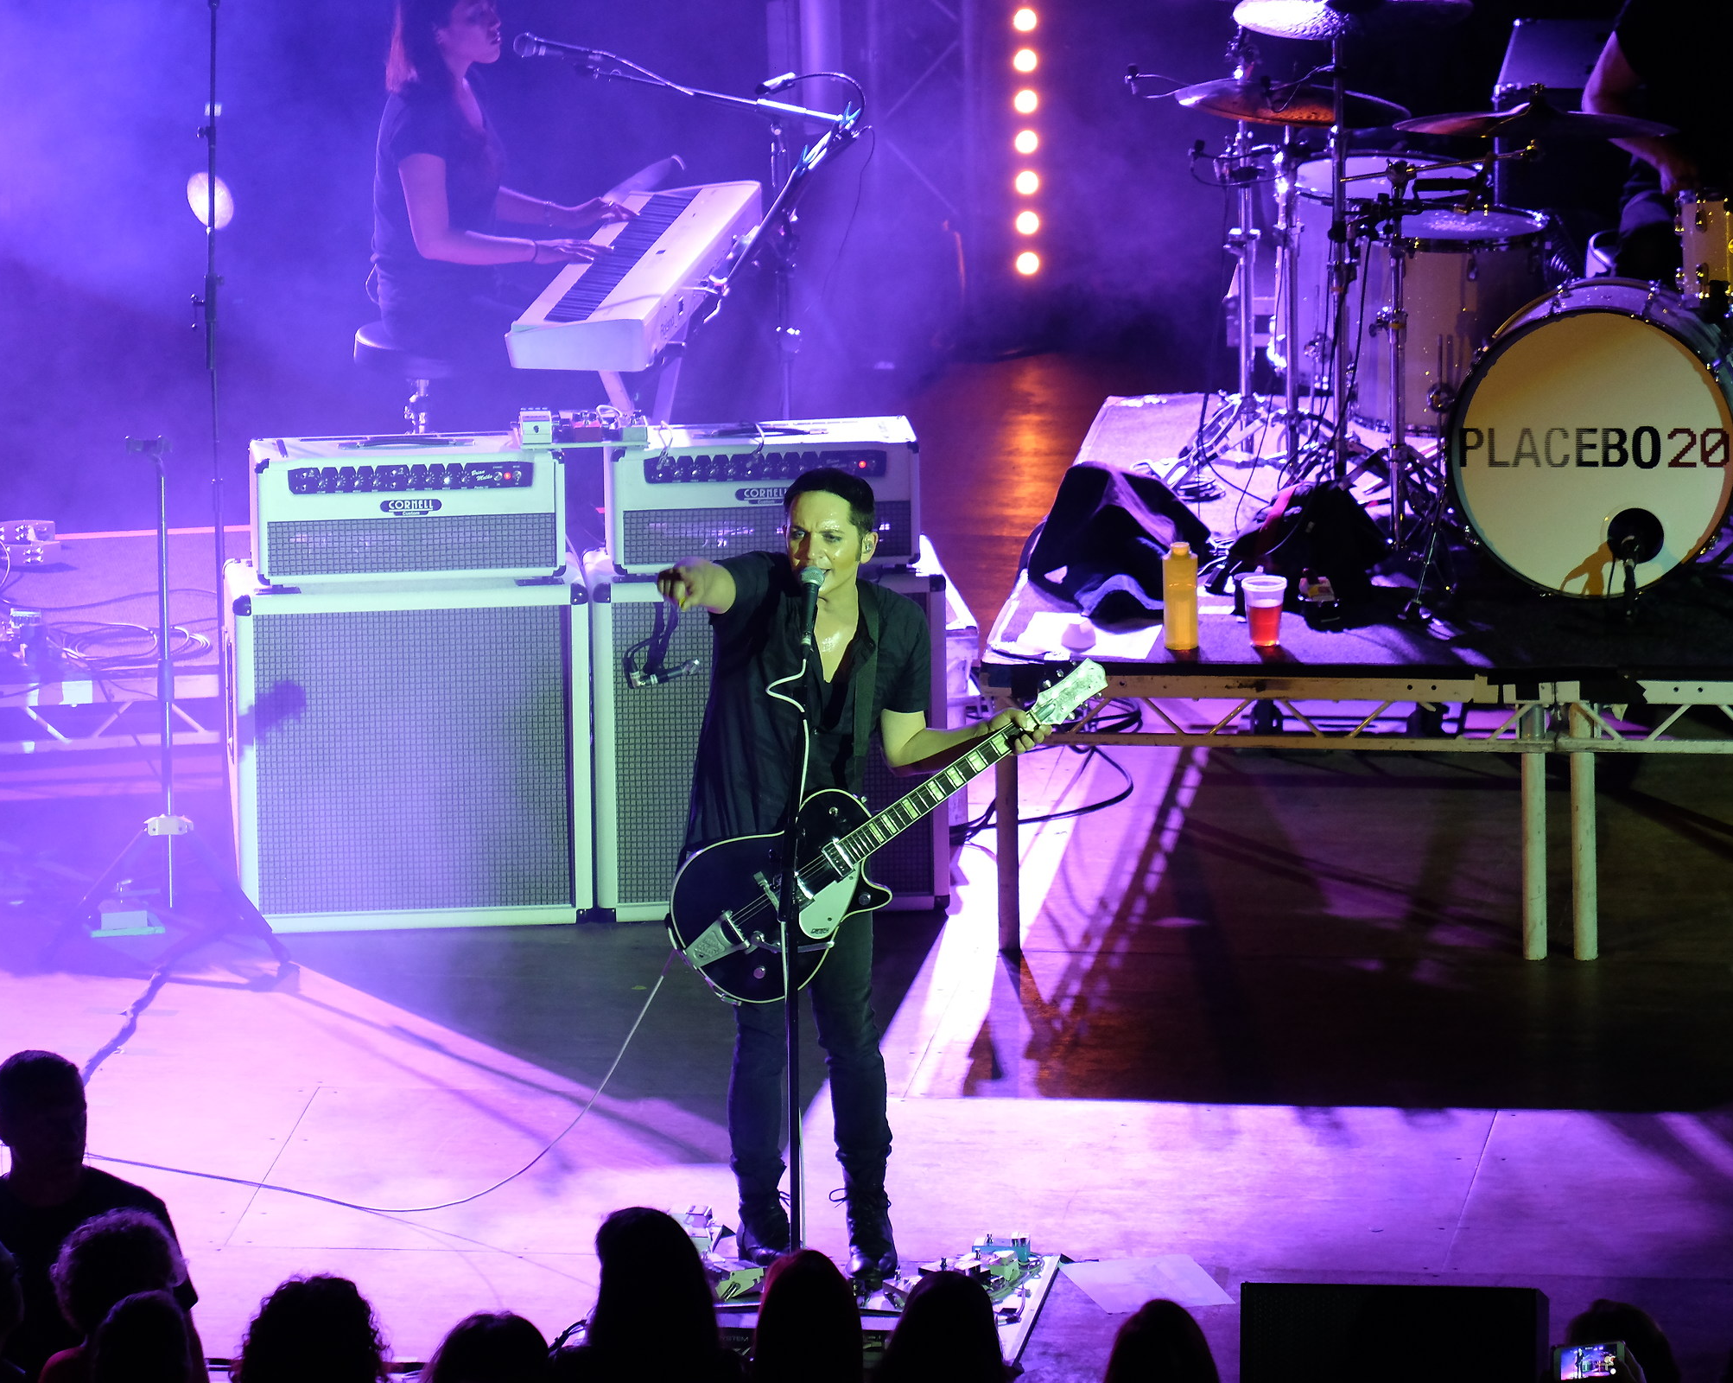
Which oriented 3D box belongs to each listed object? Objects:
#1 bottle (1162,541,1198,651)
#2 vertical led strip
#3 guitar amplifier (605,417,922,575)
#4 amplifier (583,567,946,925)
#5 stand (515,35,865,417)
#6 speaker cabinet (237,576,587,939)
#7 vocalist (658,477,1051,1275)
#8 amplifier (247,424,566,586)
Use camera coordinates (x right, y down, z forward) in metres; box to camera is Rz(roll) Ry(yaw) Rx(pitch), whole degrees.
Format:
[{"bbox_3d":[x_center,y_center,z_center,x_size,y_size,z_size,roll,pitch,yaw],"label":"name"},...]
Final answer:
[{"bbox_3d":[0.666,-0.207,36.696,0.074,0.228,0.074,-1,14,0],"label":"bottle"},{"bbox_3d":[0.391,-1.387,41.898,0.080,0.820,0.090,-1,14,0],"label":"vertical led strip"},{"bbox_3d":[-0.228,-0.420,37.086,0.665,0.280,0.228,-2,14,-4],"label":"guitar amplifier"},{"bbox_3d":[-0.214,0.077,37.211,0.754,0.745,0.355,-2,14,-4],"label":"amplifier"},{"bbox_3d":[-0.400,-0.874,39.859,0.850,1.290,0.500,1,14,8],"label":"stand"},{"bbox_3d":[-0.977,0.100,37.163,0.754,0.745,0.355,-2,14,-4],"label":"speaker cabinet"},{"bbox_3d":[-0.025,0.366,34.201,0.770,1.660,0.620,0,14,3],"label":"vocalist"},{"bbox_3d":[-0.985,-0.397,37.039,0.665,0.280,0.228,-2,14,-4],"label":"amplifier"}]

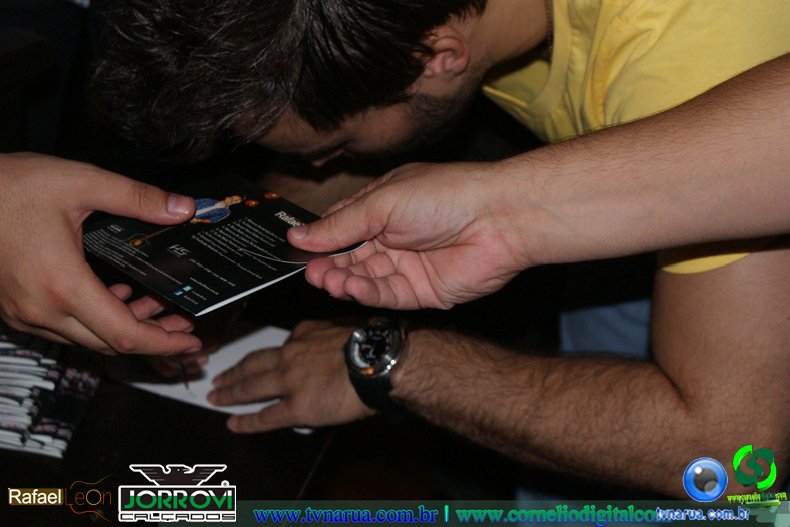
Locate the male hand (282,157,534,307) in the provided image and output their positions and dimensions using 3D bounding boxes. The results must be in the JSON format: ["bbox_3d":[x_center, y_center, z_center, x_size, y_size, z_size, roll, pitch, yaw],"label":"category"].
[{"bbox_3d":[0.009,-0.017,0.990,0.150,0.085,0.078,-7,13,15],"label":"male hand"}]

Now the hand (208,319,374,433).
[{"bbox_3d":[-0.075,0.080,1.190,0.138,0.053,0.088,-8,34,7],"label":"hand"}]

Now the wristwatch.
[{"bbox_3d":[-0.013,0.075,1.195,0.045,0.055,0.066,3,57,9],"label":"wristwatch"}]

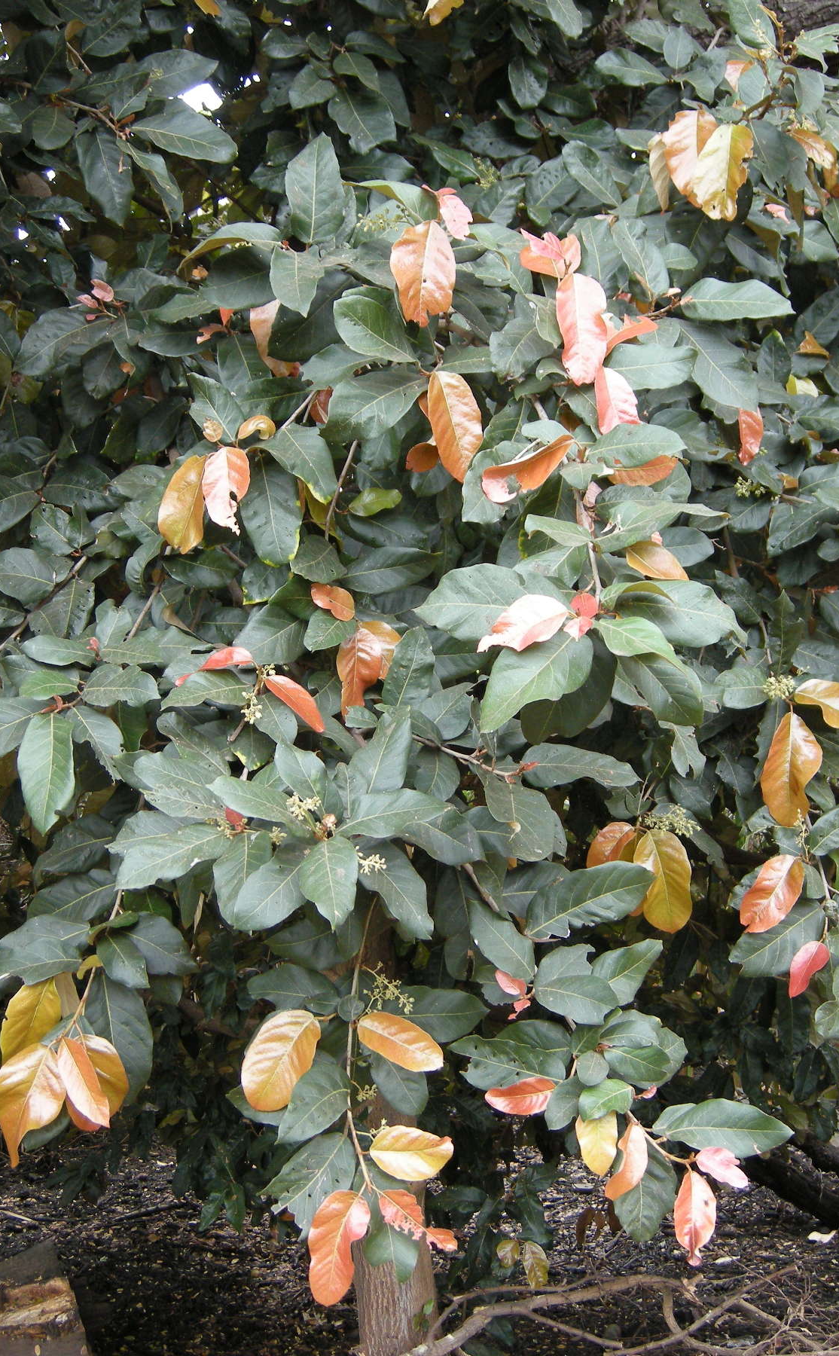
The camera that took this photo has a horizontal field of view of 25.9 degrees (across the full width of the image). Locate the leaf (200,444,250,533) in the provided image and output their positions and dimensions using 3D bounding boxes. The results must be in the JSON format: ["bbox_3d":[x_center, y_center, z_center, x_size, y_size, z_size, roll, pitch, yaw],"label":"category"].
[{"bbox_3d":[-0.306,-0.299,2.900,0.072,0.143,0.030,-2,-14,-6],"label":"leaf"}]

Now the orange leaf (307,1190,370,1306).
[{"bbox_3d":[-0.106,0.818,2.620,0.069,0.178,0.030,18,-37,3],"label":"orange leaf"}]

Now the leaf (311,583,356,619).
[{"bbox_3d":[-0.133,-0.118,2.800,0.078,0.049,0.030,-26,-12,-9],"label":"leaf"}]

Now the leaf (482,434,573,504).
[{"bbox_3d":[0.163,-0.312,2.720,0.158,0.057,0.045,-35,4,-8],"label":"leaf"}]

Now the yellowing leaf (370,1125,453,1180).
[{"bbox_3d":[-0.011,0.674,2.600,0.121,0.076,0.030,-4,-39,-1],"label":"yellowing leaf"}]

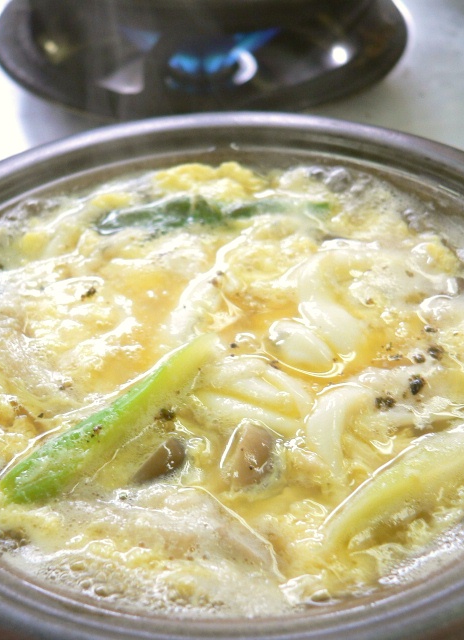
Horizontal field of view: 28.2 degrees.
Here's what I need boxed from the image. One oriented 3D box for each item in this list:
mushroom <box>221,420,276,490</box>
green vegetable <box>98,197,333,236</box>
[{"bbox_3d":[0.004,0.033,0.222,0.013,0.011,0.017,6,40,9],"label":"mushroom"},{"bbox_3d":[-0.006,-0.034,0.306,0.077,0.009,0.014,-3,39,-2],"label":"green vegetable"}]

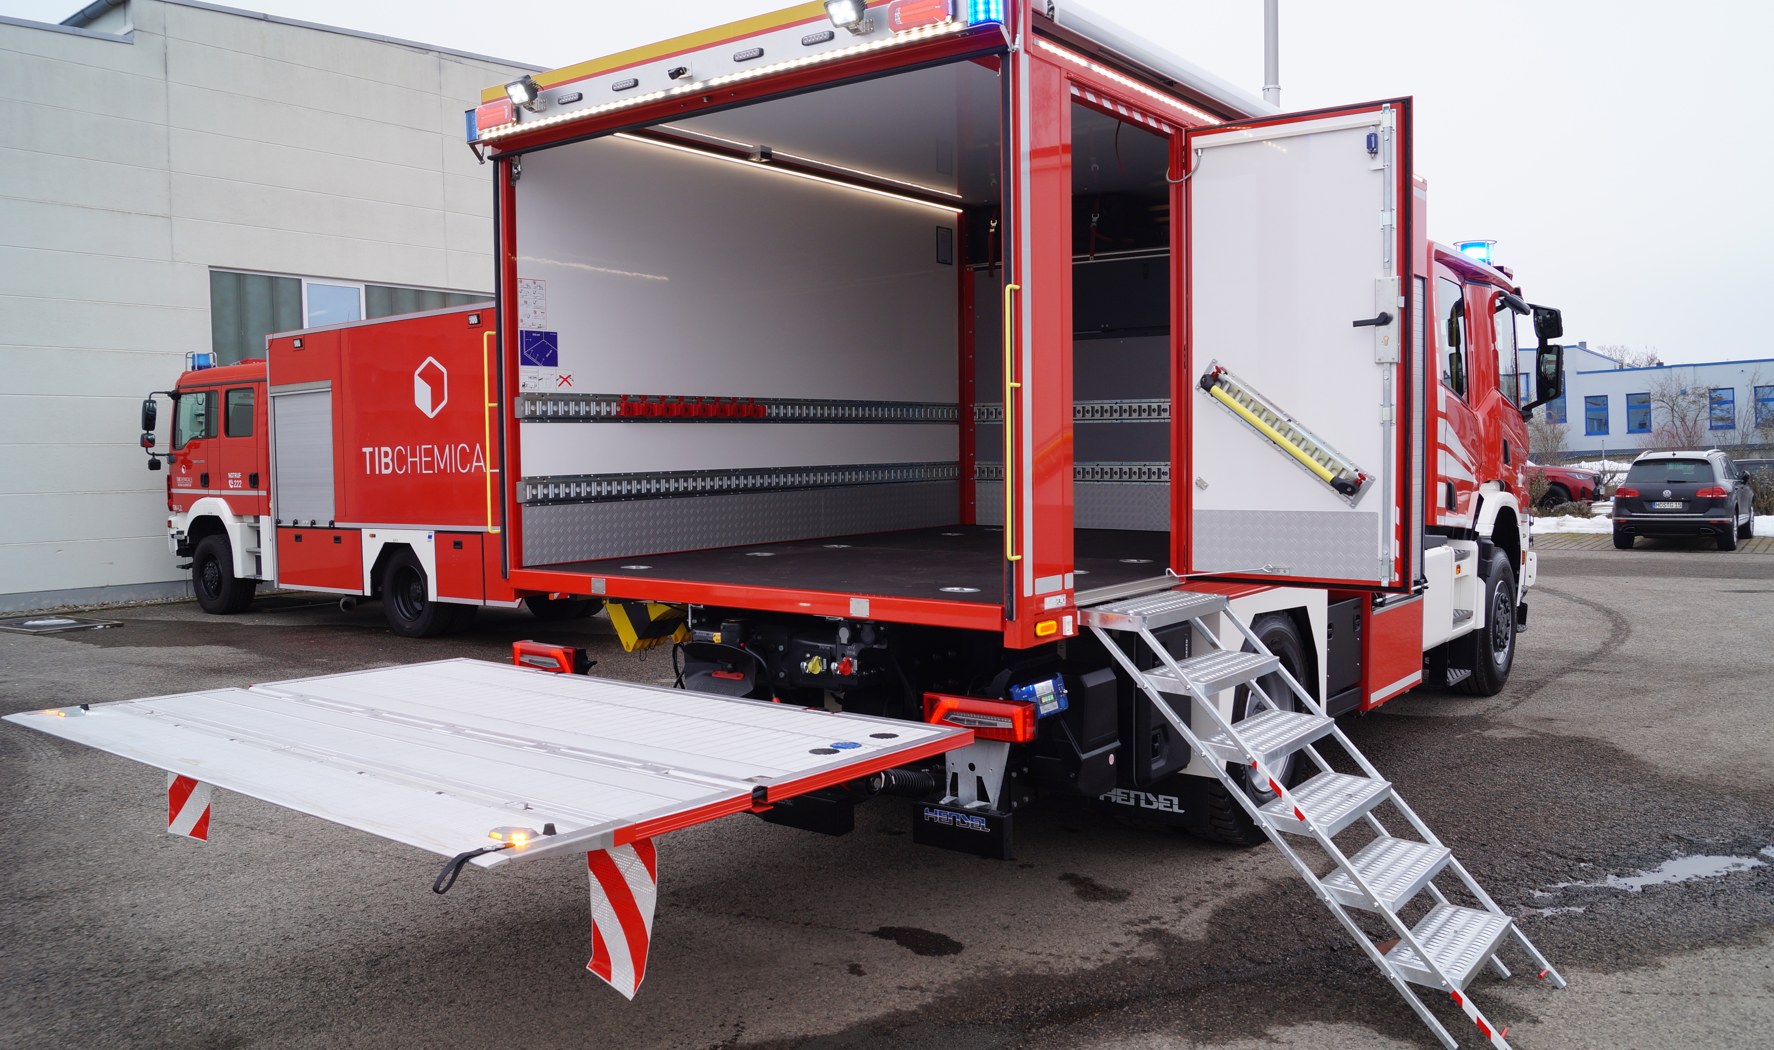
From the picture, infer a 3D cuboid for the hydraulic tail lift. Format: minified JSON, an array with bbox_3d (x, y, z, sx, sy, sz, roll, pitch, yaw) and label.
[{"bbox_3d":[-1.216,0.750,3.975,2.450,0.410,1.630,2,5,36],"label":"hydraulic tail lift"}]

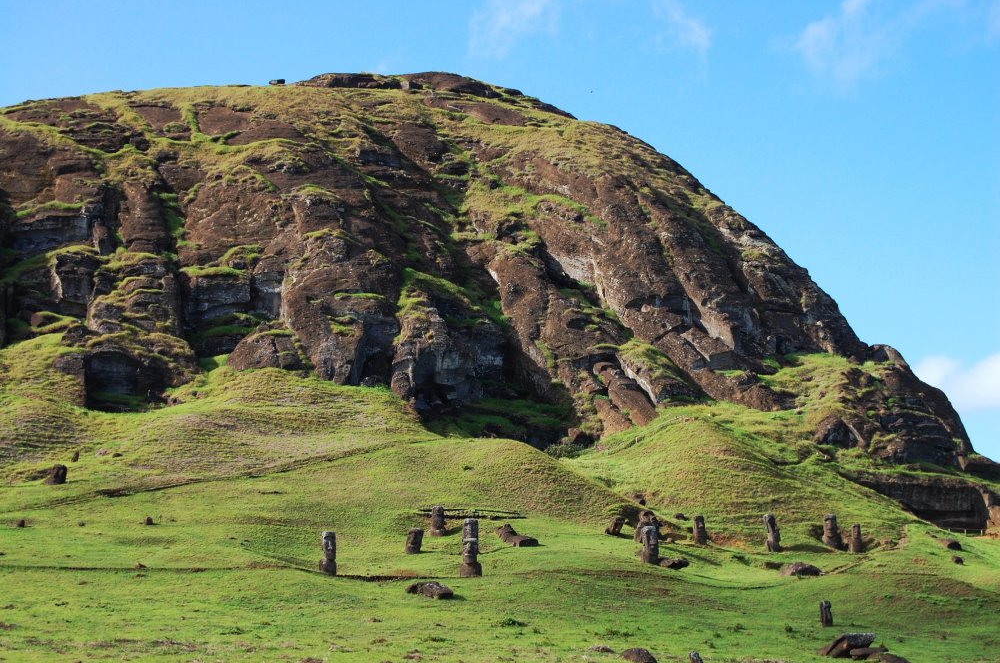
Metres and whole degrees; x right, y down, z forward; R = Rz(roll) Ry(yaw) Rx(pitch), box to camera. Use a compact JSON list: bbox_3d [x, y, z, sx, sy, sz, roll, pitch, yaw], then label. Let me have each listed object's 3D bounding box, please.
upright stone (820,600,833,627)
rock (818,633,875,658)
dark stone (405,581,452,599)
[{"bbox_3d":[34.511,29.765,240.000,1.150,2.800,1.050,4,-10,-40],"label":"upright stone"},{"bbox_3d":[26.644,24.145,175.000,4.310,1.860,2.600,-1,-8,9],"label":"rock"},{"bbox_3d":[-8.209,30.159,265.000,4.900,1.700,2.500,-3,-8,25],"label":"dark stone"}]

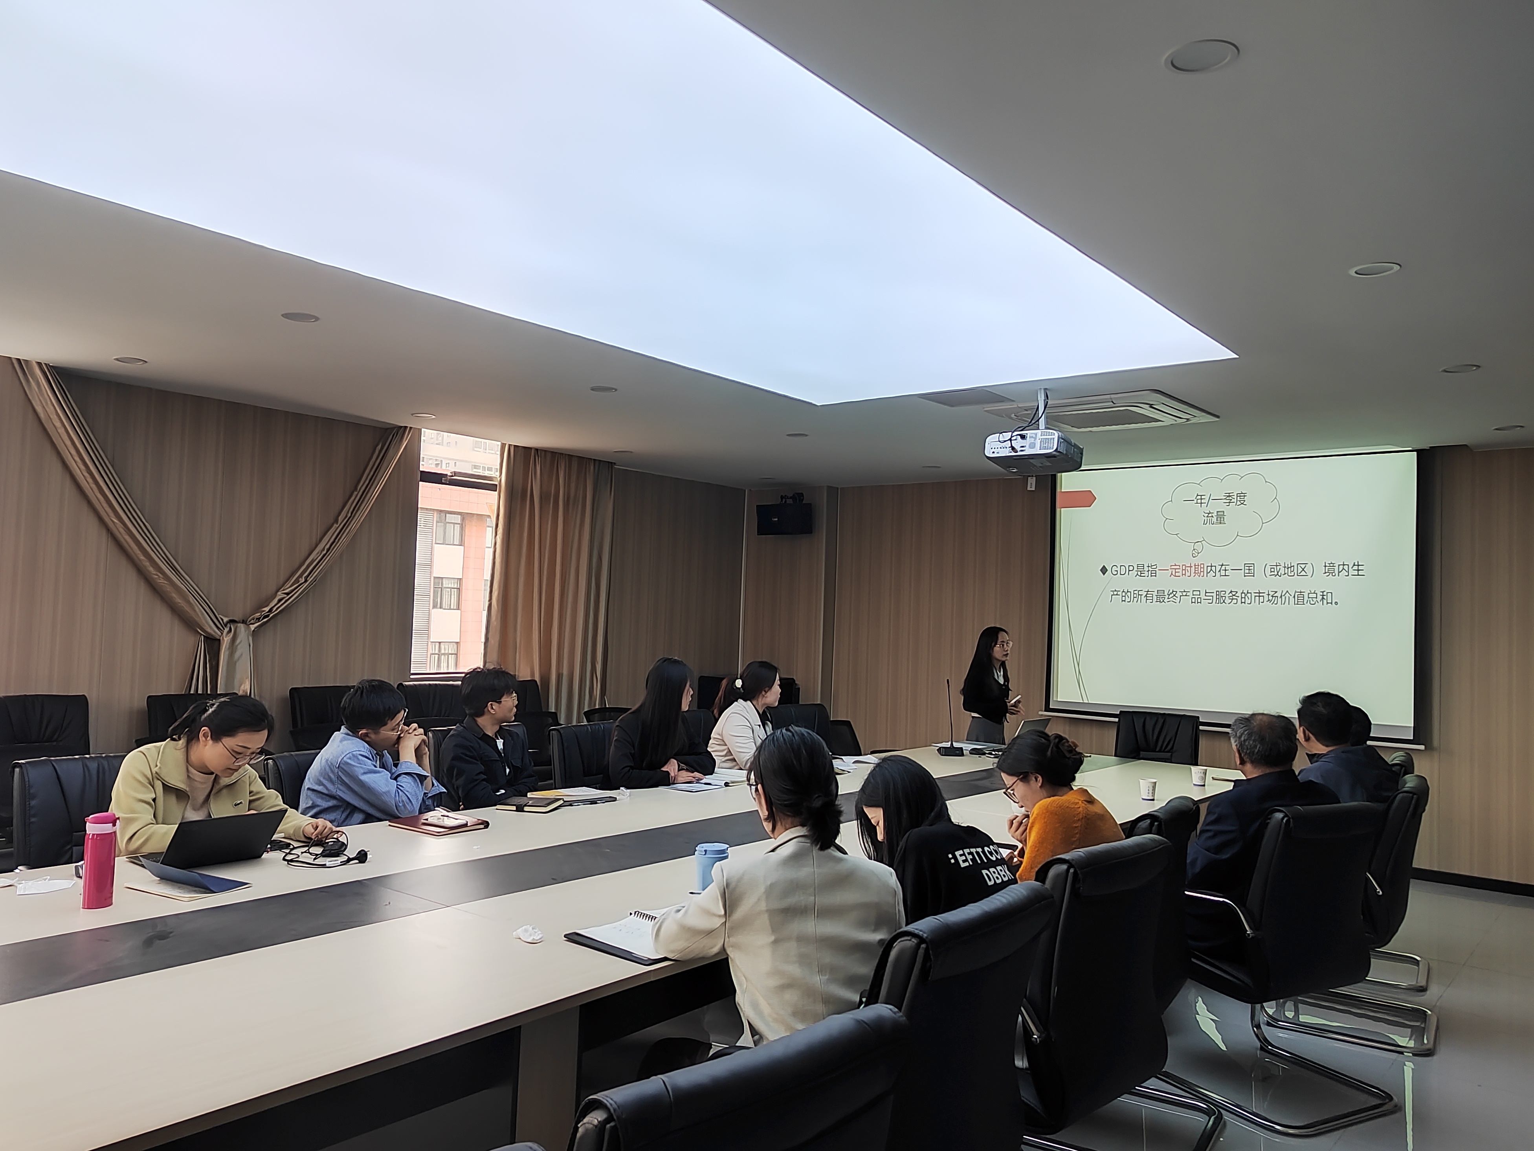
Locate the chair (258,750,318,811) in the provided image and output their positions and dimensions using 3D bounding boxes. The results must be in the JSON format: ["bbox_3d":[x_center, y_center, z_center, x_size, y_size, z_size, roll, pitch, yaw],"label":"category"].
[{"bbox_3d":[-1.460,1.144,4.003,0.620,0.965,0.570,1,-2,32],"label":"chair"}]

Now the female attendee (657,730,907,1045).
[{"bbox_3d":[0.013,0.971,2.498,0.530,1.280,0.670,3,-2,-13],"label":"female attendee"}]

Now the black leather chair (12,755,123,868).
[{"bbox_3d":[-2.273,1.174,3.995,0.620,1.010,0.580,1,-2,35],"label":"black leather chair"}]

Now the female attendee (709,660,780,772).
[{"bbox_3d":[-0.023,1.189,6.475,0.720,1.310,0.500,1,-2,14],"label":"female attendee"}]

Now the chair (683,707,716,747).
[{"bbox_3d":[-0.312,1.329,6.469,0.620,1.010,0.580,0,-3,37],"label":"chair"}]

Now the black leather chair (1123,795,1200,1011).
[{"bbox_3d":[1.070,1.213,3.496,0.620,0.965,0.570,1,-2,30],"label":"black leather chair"}]

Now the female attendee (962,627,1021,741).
[{"bbox_3d":[1.524,1.091,7.478,0.320,1.530,0.450,0,-3,39],"label":"female attendee"}]

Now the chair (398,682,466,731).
[{"bbox_3d":[-2.168,1.297,7.800,0.620,1.030,0.580,0,-3,36],"label":"chair"}]

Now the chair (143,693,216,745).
[{"bbox_3d":[-3.027,1.137,5.945,0.640,0.980,0.600,0,-3,40],"label":"chair"}]

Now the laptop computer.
[{"bbox_3d":[-1.626,0.754,3.214,0.340,0.175,0.305,0,-3,39],"label":"laptop computer"}]

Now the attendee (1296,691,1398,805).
[{"bbox_3d":[2.274,1.135,4.723,0.530,1.290,0.740,3,-2,-17],"label":"attendee"}]

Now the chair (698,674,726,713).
[{"bbox_3d":[-0.372,1.351,9.141,0.600,1.000,0.640,1,-2,14],"label":"chair"}]

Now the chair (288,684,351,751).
[{"bbox_3d":[-2.679,1.257,7.173,0.620,1.030,0.580,0,-3,36],"label":"chair"}]

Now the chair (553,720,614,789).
[{"bbox_3d":[-0.690,1.221,5.387,0.620,0.965,0.570,1,-3,34],"label":"chair"}]

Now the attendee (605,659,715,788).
[{"bbox_3d":[-0.574,1.046,5.212,0.720,1.310,0.540,1,-2,31],"label":"attendee"}]

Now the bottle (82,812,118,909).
[{"bbox_3d":[-1.607,0.680,2.674,0.076,0.228,0.076,2,-2,0],"label":"bottle"}]

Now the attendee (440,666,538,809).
[{"bbox_3d":[-1.152,1.023,4.600,0.720,1.270,0.500,1,-2,31],"label":"attendee"}]

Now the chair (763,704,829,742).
[{"bbox_3d":[0.374,1.312,6.878,0.620,0.965,0.570,0,-3,36],"label":"chair"}]

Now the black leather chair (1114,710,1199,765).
[{"bbox_3d":[2.428,1.386,7.102,0.600,0.980,0.640,0,-3,40],"label":"black leather chair"}]

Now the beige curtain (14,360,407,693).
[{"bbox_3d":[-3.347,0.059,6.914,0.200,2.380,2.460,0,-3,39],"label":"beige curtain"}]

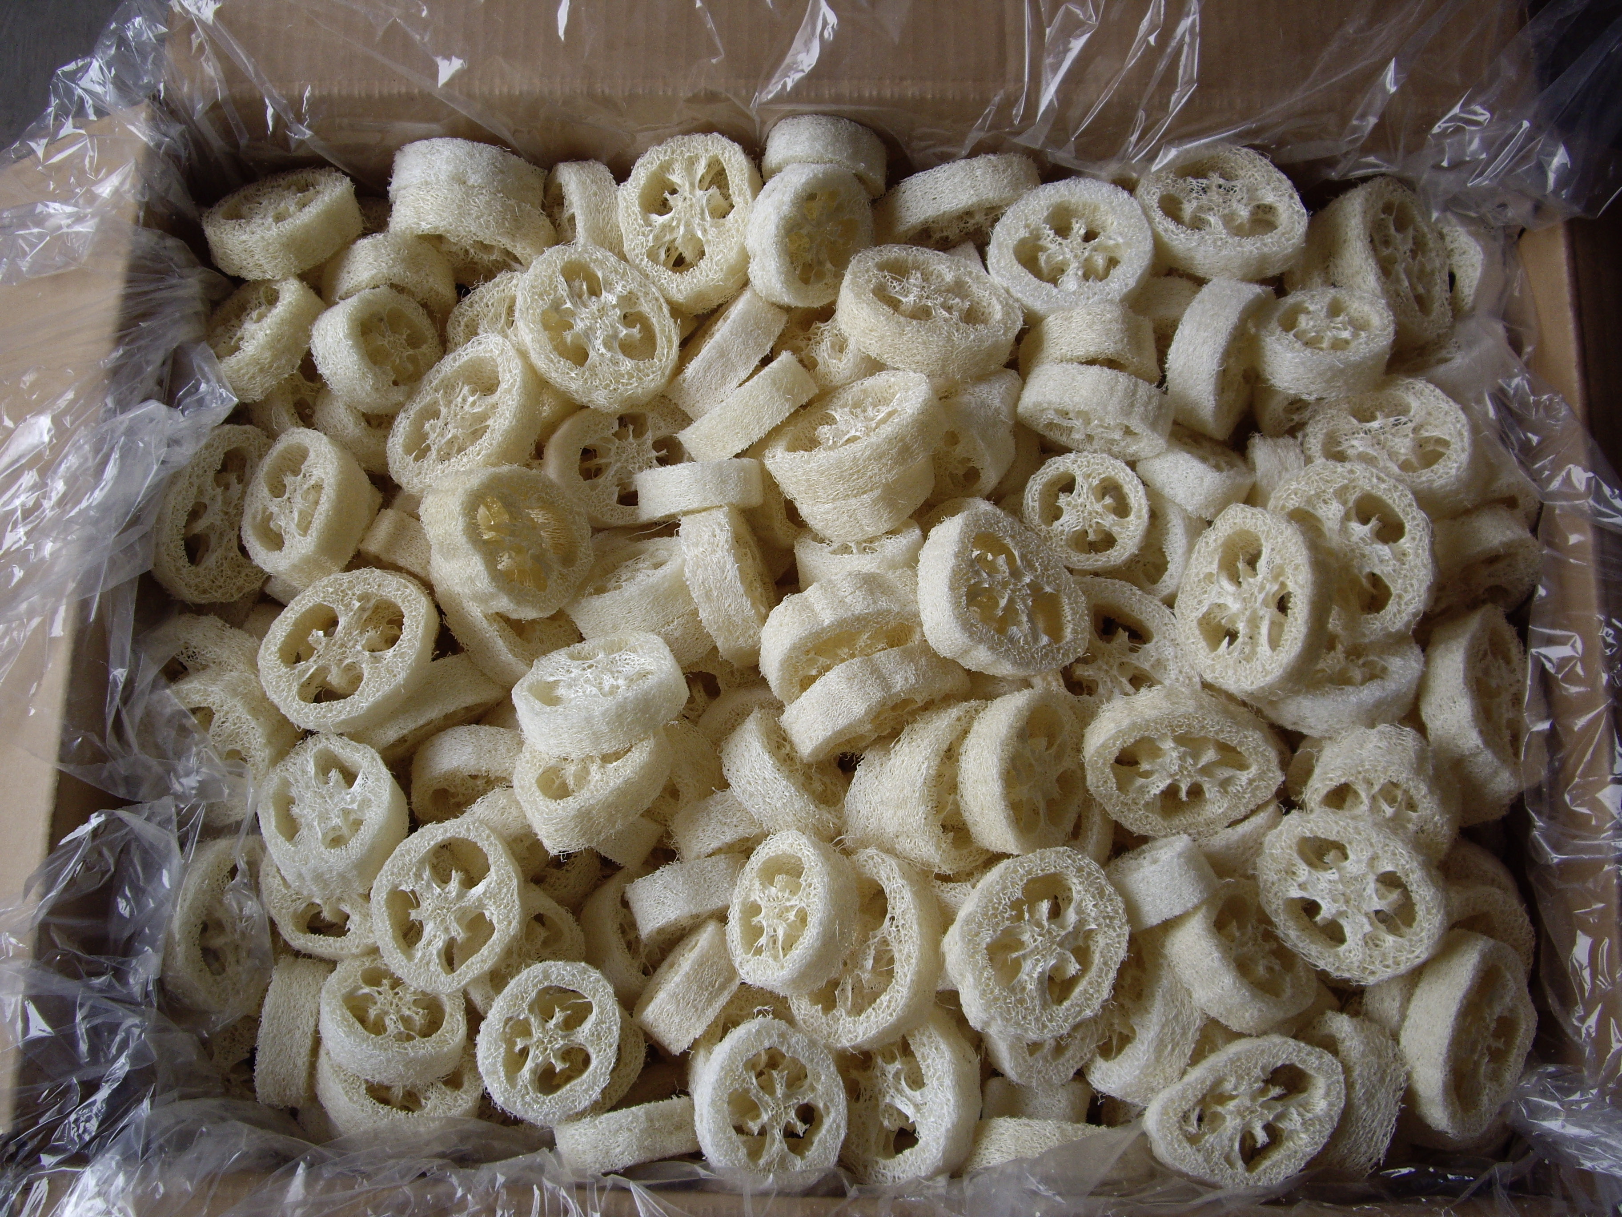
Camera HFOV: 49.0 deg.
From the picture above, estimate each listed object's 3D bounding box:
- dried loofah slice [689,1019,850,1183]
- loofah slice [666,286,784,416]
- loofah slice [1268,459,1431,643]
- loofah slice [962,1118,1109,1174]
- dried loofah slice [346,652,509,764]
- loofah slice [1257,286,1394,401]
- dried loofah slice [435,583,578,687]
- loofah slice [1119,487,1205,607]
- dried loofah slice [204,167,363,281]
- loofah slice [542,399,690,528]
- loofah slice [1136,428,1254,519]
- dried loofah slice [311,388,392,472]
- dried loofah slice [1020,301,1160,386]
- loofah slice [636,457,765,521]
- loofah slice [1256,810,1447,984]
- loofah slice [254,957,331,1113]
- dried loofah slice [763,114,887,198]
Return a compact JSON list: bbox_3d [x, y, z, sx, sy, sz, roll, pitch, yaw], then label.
[{"bbox_3d":[-0.015,0.177,0.645,0.055,0.022,0.061,4,74,-17],"label":"dried loofah slice"},{"bbox_3d":[-0.033,-0.100,0.705,0.021,0.050,0.053,38,95,-17],"label":"loofah slice"},{"bbox_3d":[0.212,-0.022,0.696,0.063,0.022,0.071,-11,83,26],"label":"loofah slice"},{"bbox_3d":[0.089,0.211,0.695,0.060,0.060,0.021,3,73,1],"label":"loofah slice"},{"bbox_3d":[-0.154,0.039,0.710,0.065,0.062,0.021,-23,82,-12],"label":"dried loofah slice"},{"bbox_3d":[0.202,-0.103,0.695,0.051,0.020,0.049,3,43,16],"label":"loofah slice"},{"bbox_3d":[-0.117,0.001,0.719,0.064,0.021,0.064,45,37,-6],"label":"dried loofah slice"},{"bbox_3d":[0.131,-0.026,0.705,0.018,0.048,0.049,6,95,-42],"label":"loofah slice"},{"bbox_3d":[-0.229,-0.167,0.775,0.065,0.022,0.065,-17,38,-12],"label":"dried loofah slice"},{"bbox_3d":[-0.083,-0.061,0.763,0.059,0.020,0.056,-1,91,-24],"label":"loofah slice"},{"bbox_3d":[0.161,-0.057,0.744,0.049,0.049,0.020,26,114,-3],"label":"loofah slice"},{"bbox_3d":[-0.180,-0.089,0.764,0.060,0.021,0.059,-13,75,-38],"label":"dried loofah slice"},{"bbox_3d":[0.118,-0.107,0.749,0.057,0.057,0.023,4,80,8],"label":"dried loofah slice"},{"bbox_3d":[-0.046,-0.050,0.740,0.051,0.051,0.019,-5,96,-3],"label":"loofah slice"},{"bbox_3d":[0.200,0.106,0.655,0.069,0.018,0.059,34,98,25],"label":"loofah slice"},{"bbox_3d":[-0.200,0.163,0.683,0.021,0.058,0.058,9,75,-9],"label":"loofah slice"},{"bbox_3d":[0.006,-0.178,0.720,0.050,0.049,0.021,3,71,0],"label":"dried loofah slice"}]

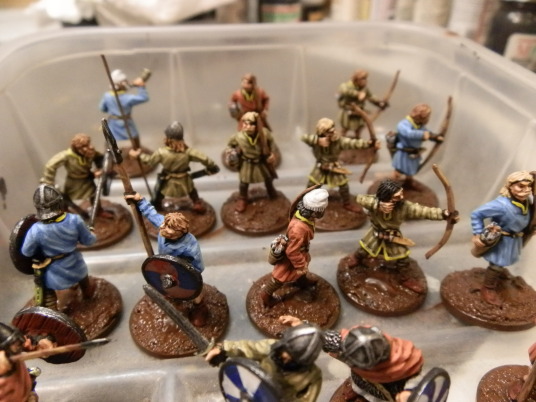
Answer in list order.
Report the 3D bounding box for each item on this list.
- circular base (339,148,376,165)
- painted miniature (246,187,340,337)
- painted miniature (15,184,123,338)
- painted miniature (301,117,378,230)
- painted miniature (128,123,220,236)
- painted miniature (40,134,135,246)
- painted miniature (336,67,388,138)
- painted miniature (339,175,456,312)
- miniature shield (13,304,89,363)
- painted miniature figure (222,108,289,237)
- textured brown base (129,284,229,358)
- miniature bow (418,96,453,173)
[{"bbox_3d":[0.037,-0.024,0.192,0.025,0.004,0.025,1,32,0],"label":"circular base"},{"bbox_3d":[0.007,0.012,0.107,0.025,0.035,0.025,-8,34,-13],"label":"painted miniature"},{"bbox_3d":[-0.053,0.012,0.106,0.026,0.036,0.026,-5,34,-8],"label":"painted miniature"},{"bbox_3d":[0.023,-0.011,0.144,0.027,0.034,0.025,-10,35,-15],"label":"painted miniature"},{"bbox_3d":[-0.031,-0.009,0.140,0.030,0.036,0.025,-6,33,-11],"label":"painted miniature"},{"bbox_3d":[-0.059,-0.006,0.135,0.026,0.034,0.026,-24,40,-33],"label":"painted miniature"},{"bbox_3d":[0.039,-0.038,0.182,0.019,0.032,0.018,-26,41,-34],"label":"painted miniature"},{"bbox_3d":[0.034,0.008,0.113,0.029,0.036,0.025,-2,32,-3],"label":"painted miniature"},{"bbox_3d":[-0.043,0.027,0.086,0.015,0.015,0.003,6,32,8],"label":"miniature shield"},{"bbox_3d":[-0.004,-0.011,0.142,0.025,0.035,0.025,1,33,2],"label":"painted miniature figure"},{"bbox_3d":[-0.022,0.028,0.110,0.025,0.004,0.025,1,32,0],"label":"textured brown base"},{"bbox_3d":[0.055,-0.022,0.143,0.006,0.030,0.003,23,39,21],"label":"miniature bow"}]

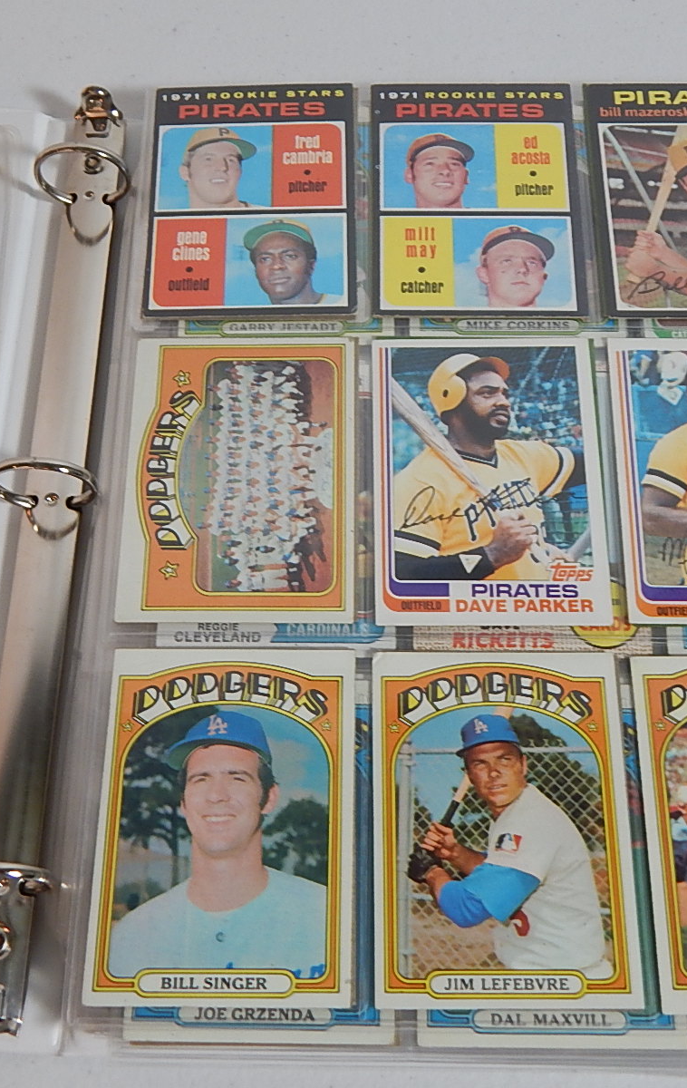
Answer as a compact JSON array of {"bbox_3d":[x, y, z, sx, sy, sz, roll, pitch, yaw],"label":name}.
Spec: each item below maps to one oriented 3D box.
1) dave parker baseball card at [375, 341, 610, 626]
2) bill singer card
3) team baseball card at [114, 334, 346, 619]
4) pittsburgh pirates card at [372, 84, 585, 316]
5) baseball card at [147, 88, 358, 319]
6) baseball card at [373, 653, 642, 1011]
[{"bbox_3d":[0.040,-0.019,0.365,0.064,0.001,0.089,0,66,1],"label":"dave parker baseball card"},{"bbox_3d":[-0.029,0.069,0.325,0.064,0.001,0.089,0,66,1],"label":"bill singer card"},{"bbox_3d":[-0.029,-0.019,0.366,0.064,0.001,0.089,0,66,1],"label":"team baseball card"},{"bbox_3d":[0.041,-0.108,0.404,0.064,0.001,0.089,0,66,1],"label":"pittsburgh pirates card"},{"bbox_3d":[-0.028,-0.109,0.407,0.064,0.001,0.089,-1,66,1],"label":"baseball card"},{"bbox_3d":[0.040,0.070,0.326,0.064,0.001,0.089,0,66,1],"label":"baseball card"}]

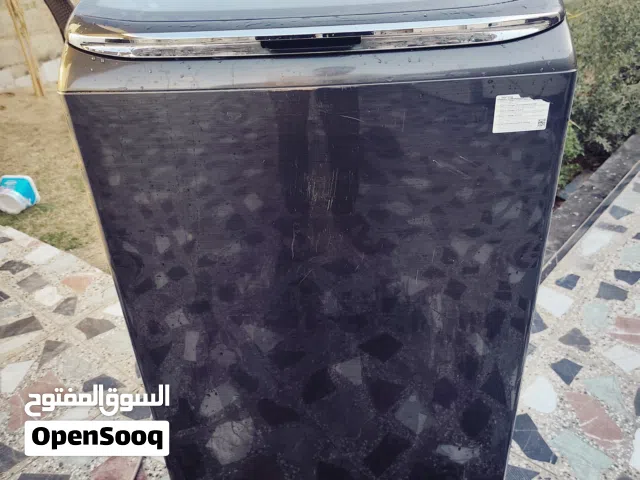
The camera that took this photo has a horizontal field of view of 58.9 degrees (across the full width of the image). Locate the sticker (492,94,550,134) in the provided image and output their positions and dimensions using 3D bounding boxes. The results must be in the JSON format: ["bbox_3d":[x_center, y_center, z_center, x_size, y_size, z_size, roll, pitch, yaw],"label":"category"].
[{"bbox_3d":[0.252,-0.158,0.707,0.067,0.048,0.002,-2,30,3],"label":"sticker"}]

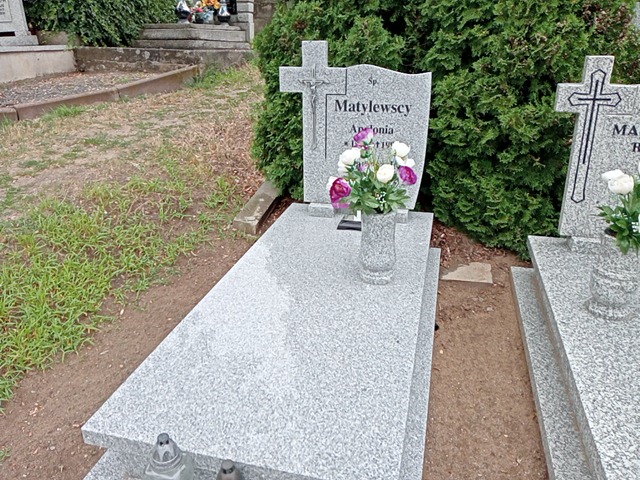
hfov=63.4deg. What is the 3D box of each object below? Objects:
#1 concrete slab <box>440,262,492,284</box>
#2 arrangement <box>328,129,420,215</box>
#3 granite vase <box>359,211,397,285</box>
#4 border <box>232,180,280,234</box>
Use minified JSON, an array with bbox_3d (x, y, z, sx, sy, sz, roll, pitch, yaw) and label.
[{"bbox_3d":[0.776,0.188,2.750,0.263,0.041,0.243,7,24,16],"label":"concrete slab"},{"bbox_3d":[0.207,-0.263,1.964,0.334,0.304,0.278,5,22,13],"label":"arrangement"},{"bbox_3d":[0.233,0.018,2.082,0.150,0.300,0.150,6,23,13],"label":"granite vase"},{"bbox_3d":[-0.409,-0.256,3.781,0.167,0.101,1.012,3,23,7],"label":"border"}]

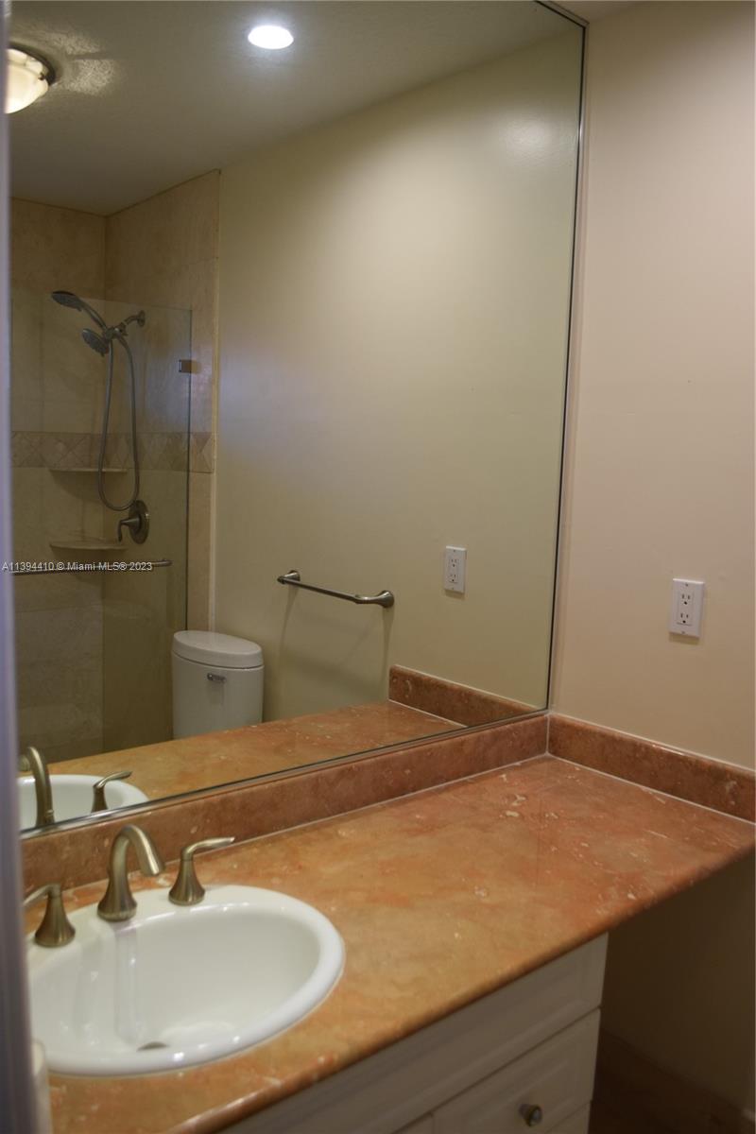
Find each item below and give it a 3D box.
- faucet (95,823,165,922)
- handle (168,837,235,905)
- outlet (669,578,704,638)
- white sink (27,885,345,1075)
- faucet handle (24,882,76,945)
[{"bbox_3d":[-0.340,0.428,1.176,0.057,0.148,0.152,-3,8,-40],"label":"faucet"},{"bbox_3d":[-0.265,0.455,1.280,0.100,0.079,0.055,-1,7,-28],"label":"handle"},{"bbox_3d":[0.641,0.084,1.770,0.008,0.116,0.072,-3,8,-40],"label":"outlet"},{"bbox_3d":[-0.279,0.600,1.136,0.475,0.186,0.418,-3,8,-40],"label":"white sink"},{"bbox_3d":[-0.449,0.468,1.135,0.054,0.079,0.099,5,7,27],"label":"faucet handle"}]

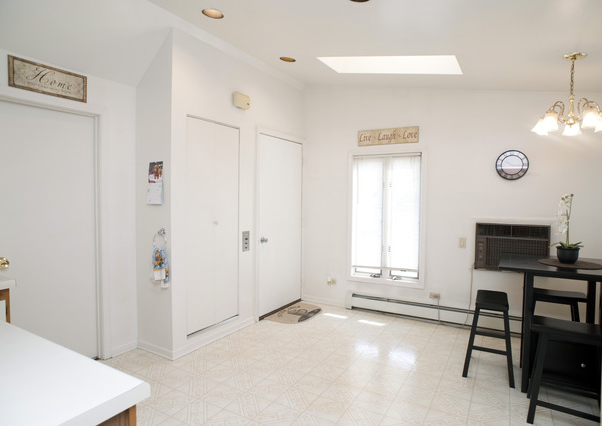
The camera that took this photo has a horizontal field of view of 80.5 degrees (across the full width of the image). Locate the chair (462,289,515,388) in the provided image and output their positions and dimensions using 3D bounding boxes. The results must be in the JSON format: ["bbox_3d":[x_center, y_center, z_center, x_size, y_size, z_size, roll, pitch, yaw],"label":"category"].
[{"bbox_3d":[1.502,0.965,2.820,0.350,0.600,0.450,2,2,30],"label":"chair"}]

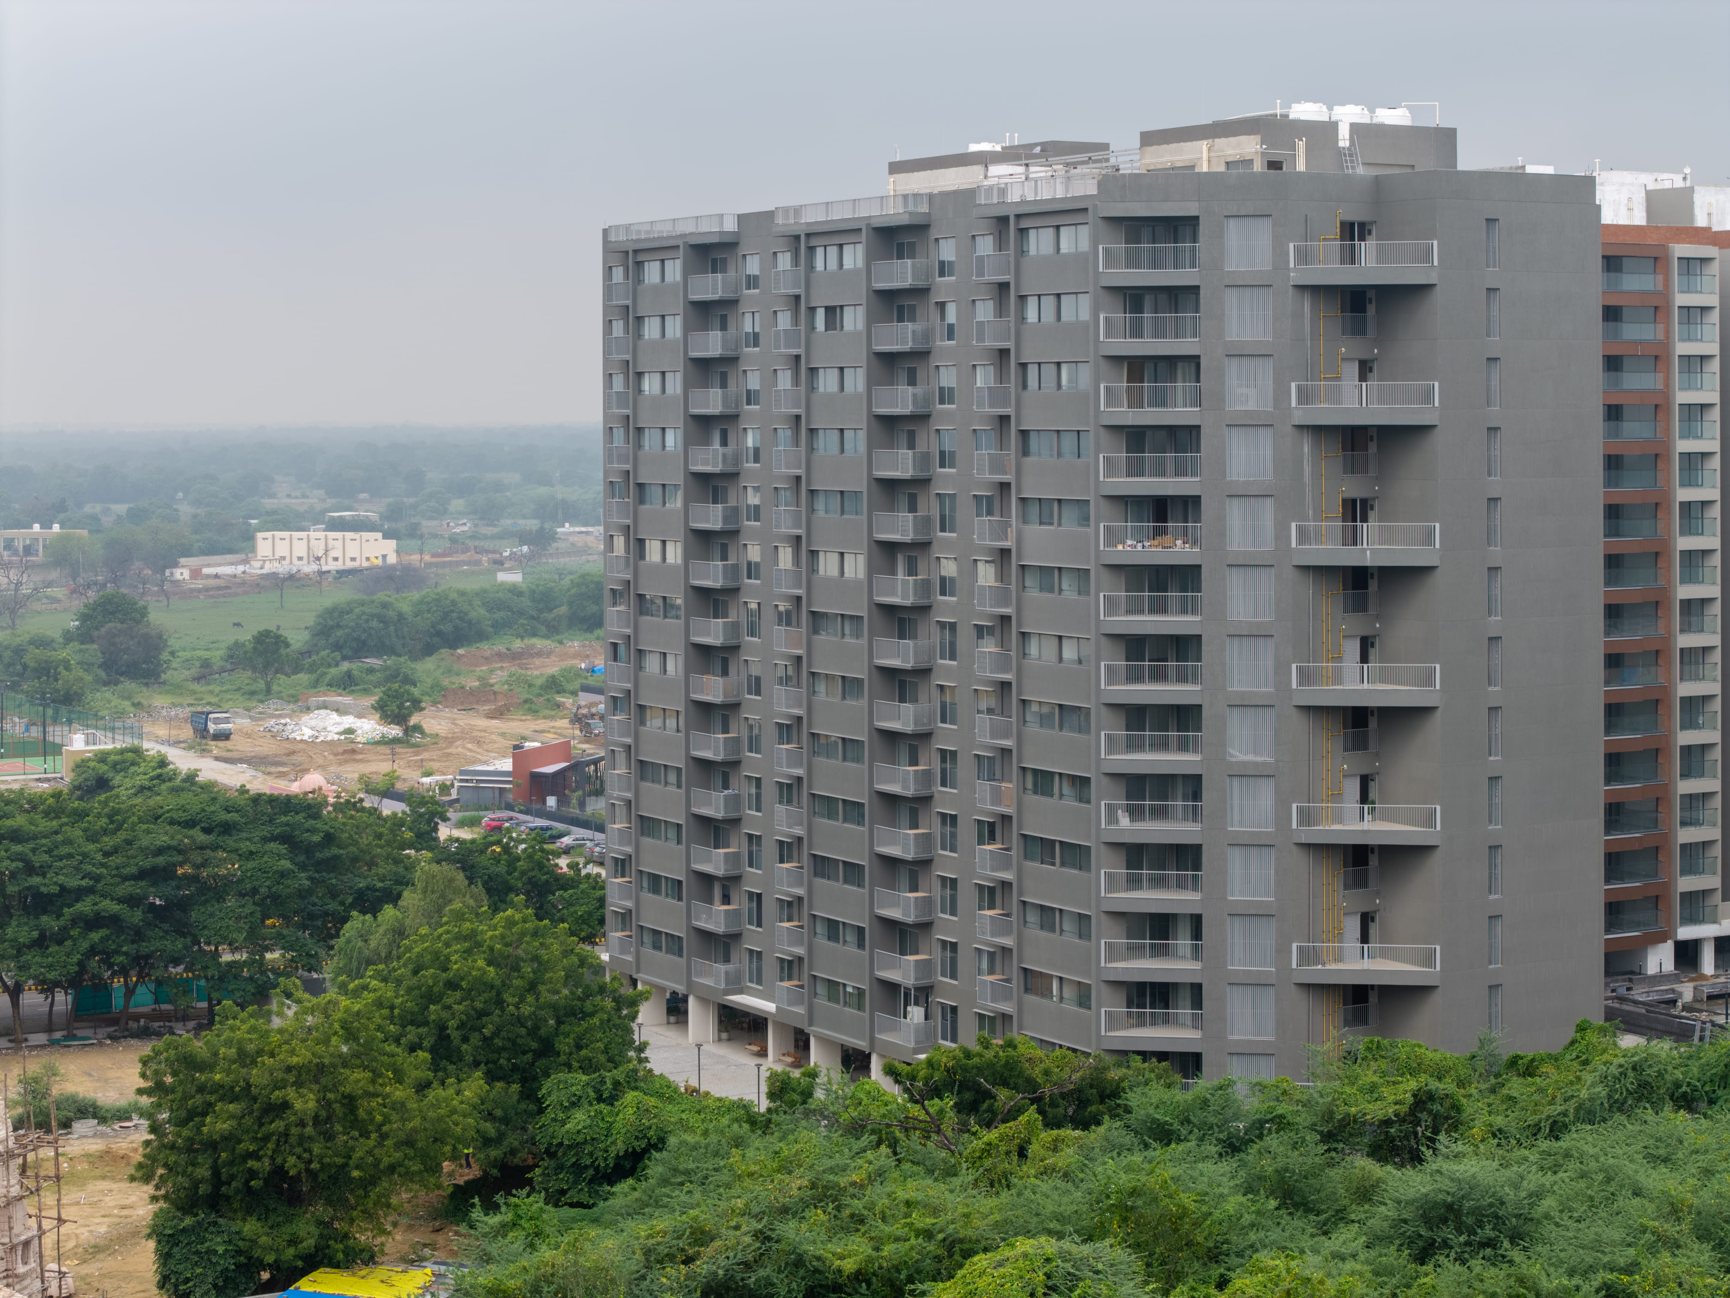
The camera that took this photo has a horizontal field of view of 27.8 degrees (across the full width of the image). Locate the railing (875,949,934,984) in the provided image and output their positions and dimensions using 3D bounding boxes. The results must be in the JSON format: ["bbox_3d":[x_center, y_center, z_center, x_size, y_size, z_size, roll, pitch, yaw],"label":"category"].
[{"bbox_3d":[1.864,15.090,166.460,1.200,1.150,3.570,-2,3,-30],"label":"railing"}]

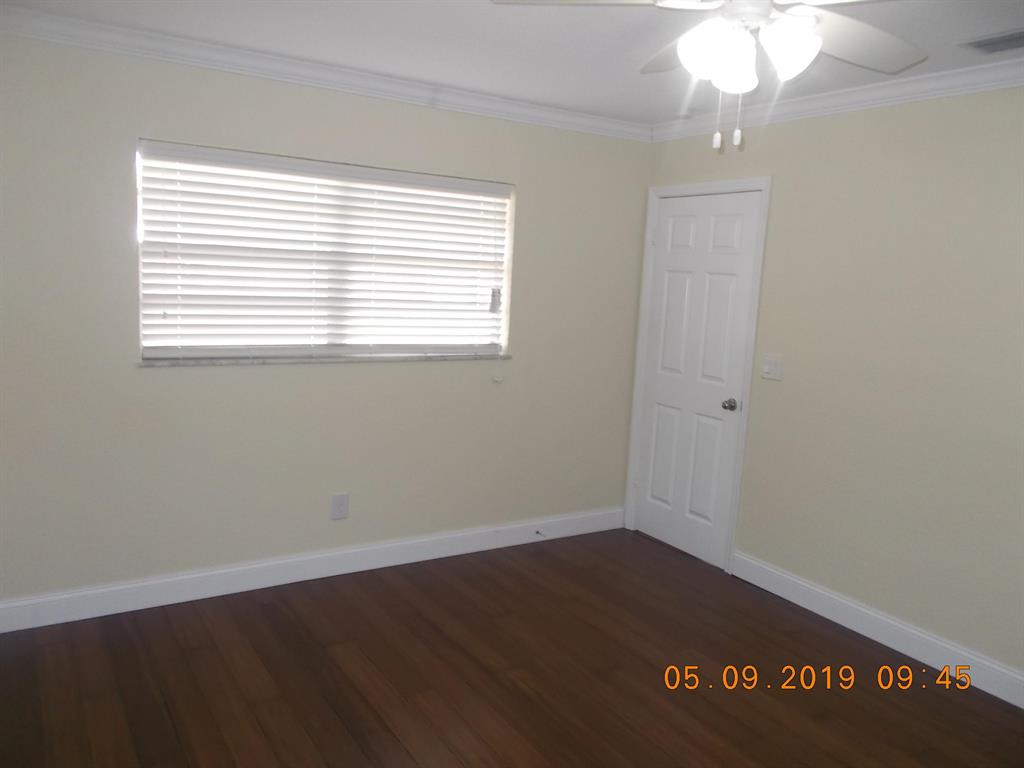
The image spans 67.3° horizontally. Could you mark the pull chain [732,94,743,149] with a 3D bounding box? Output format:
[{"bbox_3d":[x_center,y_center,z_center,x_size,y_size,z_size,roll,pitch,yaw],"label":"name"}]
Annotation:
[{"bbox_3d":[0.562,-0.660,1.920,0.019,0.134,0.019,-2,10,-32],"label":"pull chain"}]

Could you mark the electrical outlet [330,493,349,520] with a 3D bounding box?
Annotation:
[{"bbox_3d":[-0.863,0.615,3.866,0.080,0.126,0.012,-2,10,-32],"label":"electrical outlet"}]

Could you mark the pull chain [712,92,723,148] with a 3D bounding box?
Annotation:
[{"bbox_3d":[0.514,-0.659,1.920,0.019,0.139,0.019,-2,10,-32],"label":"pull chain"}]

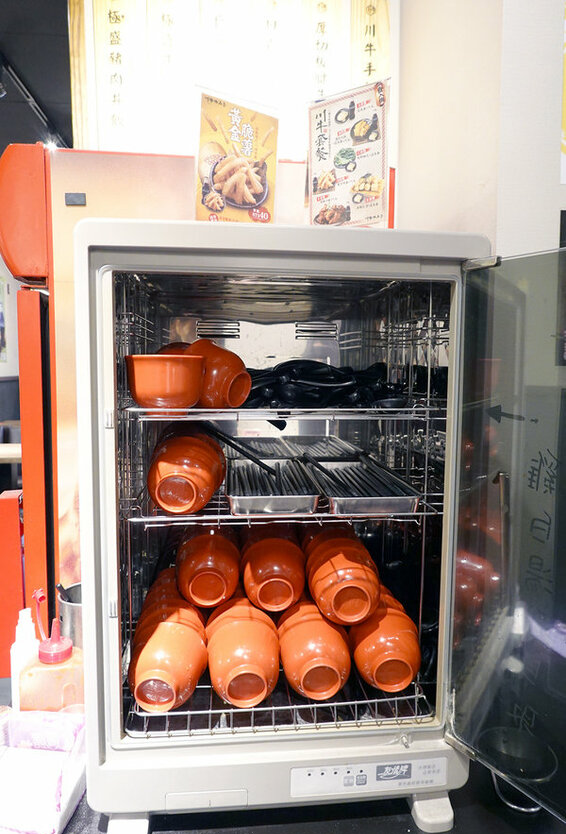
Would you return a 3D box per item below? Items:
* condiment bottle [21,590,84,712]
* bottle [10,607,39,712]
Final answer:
[{"bbox_3d":[-0.334,0.372,0.843,0.105,0.228,0.098,-1,5,-18],"label":"condiment bottle"},{"bbox_3d":[-0.412,0.393,0.912,0.050,0.172,0.050,1,5,0],"label":"bottle"}]

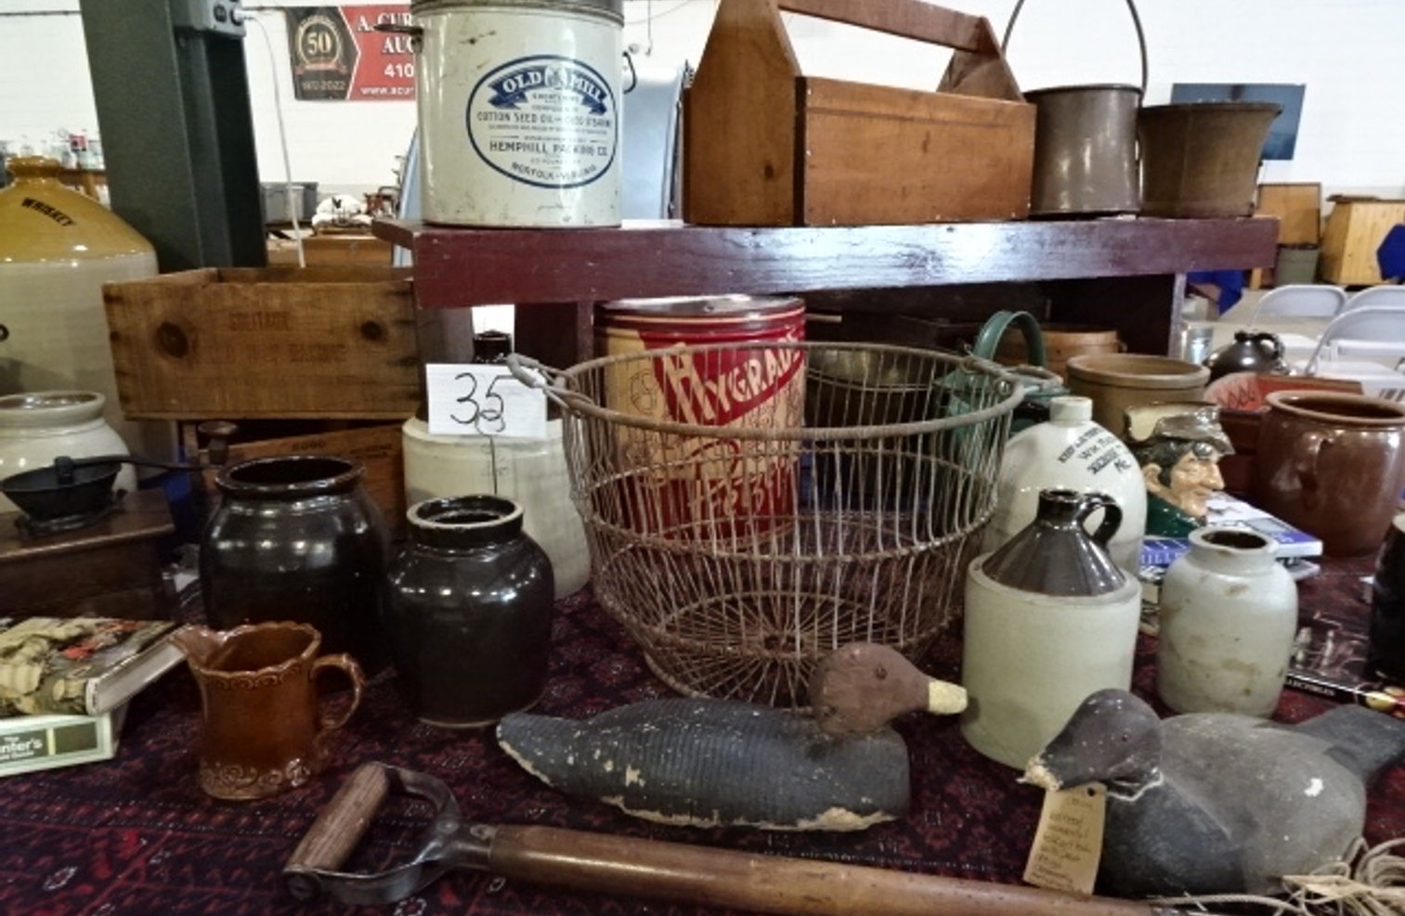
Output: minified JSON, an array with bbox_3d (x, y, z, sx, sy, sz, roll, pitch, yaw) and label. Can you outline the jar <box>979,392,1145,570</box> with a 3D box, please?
[{"bbox_3d":[0.403,0.059,1.085,0.169,0.247,0.169,-2,15,-7],"label":"jar"}]

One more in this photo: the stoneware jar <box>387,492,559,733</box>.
[{"bbox_3d":[-0.213,0.137,0.906,0.149,0.185,0.149,0,15,0],"label":"stoneware jar"}]

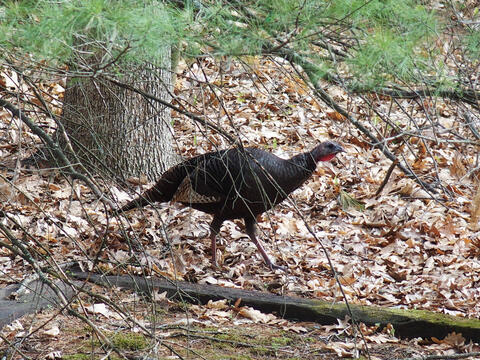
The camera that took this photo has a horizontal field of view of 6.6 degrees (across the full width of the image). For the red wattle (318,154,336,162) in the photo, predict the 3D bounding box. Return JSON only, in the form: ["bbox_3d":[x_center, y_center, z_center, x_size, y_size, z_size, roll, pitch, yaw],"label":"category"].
[{"bbox_3d":[0.366,-0.090,17.400,0.074,0.034,0.035,0,8,0],"label":"red wattle"}]

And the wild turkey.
[{"bbox_3d":[-0.036,0.107,17.400,0.945,0.530,0.270,0,8,0],"label":"wild turkey"}]

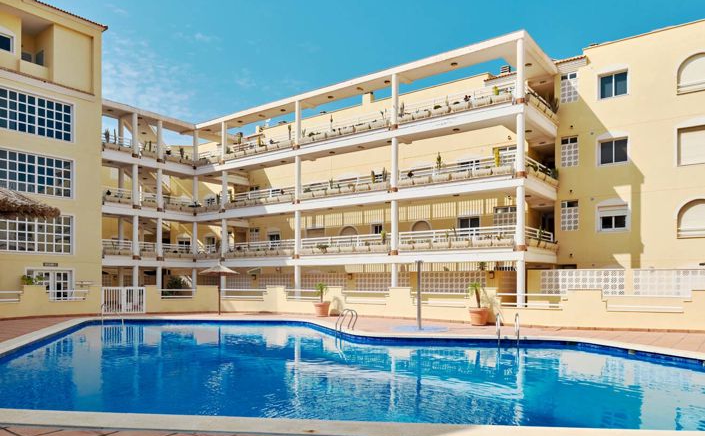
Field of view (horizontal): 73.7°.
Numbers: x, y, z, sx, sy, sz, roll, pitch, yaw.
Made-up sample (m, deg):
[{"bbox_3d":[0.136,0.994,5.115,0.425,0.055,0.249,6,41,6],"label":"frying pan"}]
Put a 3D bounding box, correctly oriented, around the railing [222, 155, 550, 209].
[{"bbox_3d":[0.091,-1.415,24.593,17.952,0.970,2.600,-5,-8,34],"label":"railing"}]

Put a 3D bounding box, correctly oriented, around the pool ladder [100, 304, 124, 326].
[{"bbox_3d":[-9.804,3.942,19.200,0.720,0.870,0.580,1,-4,-12],"label":"pool ladder"}]

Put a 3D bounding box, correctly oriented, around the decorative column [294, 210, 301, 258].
[{"bbox_3d":[-2.937,0.855,25.102,0.350,2.617,0.350,0,-7,0],"label":"decorative column"}]

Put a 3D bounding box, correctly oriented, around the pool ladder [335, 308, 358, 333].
[{"bbox_3d":[-0.193,3.325,15.100,0.600,0.800,0.530,2,-4,-25],"label":"pool ladder"}]

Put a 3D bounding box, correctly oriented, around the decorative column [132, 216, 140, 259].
[{"bbox_3d":[-12.041,1.087,26.200,0.340,2.400,0.340,-3,-5,41],"label":"decorative column"}]

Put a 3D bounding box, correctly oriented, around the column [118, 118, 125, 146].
[{"bbox_3d":[-13.319,-4.613,27.100,0.330,2.400,0.330,-3,-4,44],"label":"column"}]

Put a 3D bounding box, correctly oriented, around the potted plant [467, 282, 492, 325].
[{"bbox_3d":[4.120,2.779,15.150,0.700,1.400,0.680,-2,-4,35],"label":"potted plant"}]

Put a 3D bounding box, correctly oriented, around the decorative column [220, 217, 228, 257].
[{"bbox_3d":[-7.505,1.233,27.600,0.350,2.350,0.350,-2,-4,35],"label":"decorative column"}]

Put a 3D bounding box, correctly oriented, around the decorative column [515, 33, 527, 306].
[{"bbox_3d":[6.363,-1.610,17.800,0.370,10.400,0.370,-2,-4,35],"label":"decorative column"}]

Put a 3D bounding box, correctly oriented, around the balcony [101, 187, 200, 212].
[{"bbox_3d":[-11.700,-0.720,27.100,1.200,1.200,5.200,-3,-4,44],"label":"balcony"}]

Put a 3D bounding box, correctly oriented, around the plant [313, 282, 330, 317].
[{"bbox_3d":[-1.150,3.052,17.600,0.670,1.320,0.660,0,-3,0],"label":"plant"}]

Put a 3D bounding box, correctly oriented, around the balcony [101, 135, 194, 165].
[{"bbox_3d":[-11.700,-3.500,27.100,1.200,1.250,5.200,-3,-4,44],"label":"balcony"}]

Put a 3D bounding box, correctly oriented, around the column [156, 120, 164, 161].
[{"bbox_3d":[-11.141,-4.432,27.300,0.330,2.370,0.330,-3,-5,41],"label":"column"}]

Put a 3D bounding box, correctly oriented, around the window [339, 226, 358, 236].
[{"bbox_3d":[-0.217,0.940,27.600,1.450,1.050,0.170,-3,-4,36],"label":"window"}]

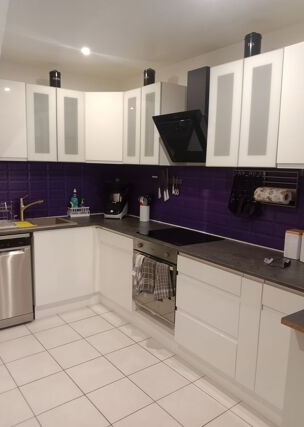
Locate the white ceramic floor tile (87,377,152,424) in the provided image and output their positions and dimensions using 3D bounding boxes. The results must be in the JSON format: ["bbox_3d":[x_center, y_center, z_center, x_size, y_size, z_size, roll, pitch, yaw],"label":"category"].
[{"bbox_3d":[-0.215,1.234,2.219,0.333,0.010,0.333,-5,10,-38],"label":"white ceramic floor tile"}]

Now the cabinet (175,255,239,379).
[{"bbox_3d":[0.593,0.678,2.538,0.580,0.690,0.595,-5,11,-38],"label":"cabinet"}]

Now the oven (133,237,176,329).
[{"bbox_3d":[0.207,0.542,2.966,0.560,0.600,0.595,-5,11,-38],"label":"oven"}]

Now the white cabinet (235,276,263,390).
[{"bbox_3d":[0.823,0.726,2.252,0.580,0.690,0.150,-5,11,-38],"label":"white cabinet"}]

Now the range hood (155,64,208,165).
[{"bbox_3d":[0.337,-0.833,2.856,0.400,0.795,0.585,-5,10,-38],"label":"range hood"}]

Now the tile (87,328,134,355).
[{"bbox_3d":[-0.371,1.130,2.948,0.333,0.010,0.333,-5,10,-38],"label":"tile"}]

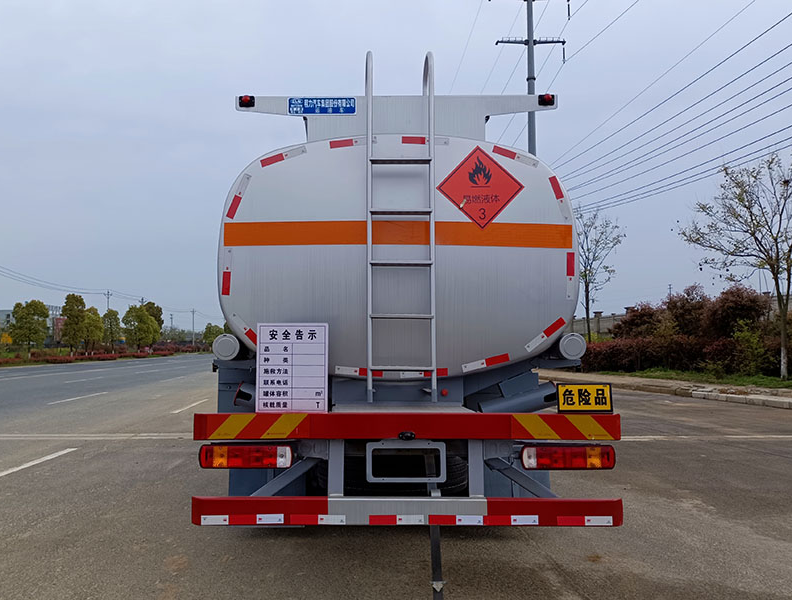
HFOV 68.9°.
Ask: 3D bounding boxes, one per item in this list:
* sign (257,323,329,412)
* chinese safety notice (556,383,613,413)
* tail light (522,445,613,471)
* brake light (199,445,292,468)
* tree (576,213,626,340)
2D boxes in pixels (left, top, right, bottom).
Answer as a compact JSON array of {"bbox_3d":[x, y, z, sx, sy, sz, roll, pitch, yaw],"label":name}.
[{"bbox_3d":[-0.576,0.380,3.232,0.407,0.497,0.020,0,-4,0],"label":"sign"},{"bbox_3d":[1.051,0.548,3.221,0.307,0.167,0.020,0,-4,0],"label":"chinese safety notice"},{"bbox_3d":[0.953,0.873,3.240,0.516,0.133,0.100,0,-4,0],"label":"tail light"},{"bbox_3d":[-0.829,0.871,3.240,0.520,0.132,0.100,0,-4,0],"label":"brake light"},{"bbox_3d":[10.274,-0.655,30.106,3.800,8.008,3.800,0,-4,0],"label":"tree"}]

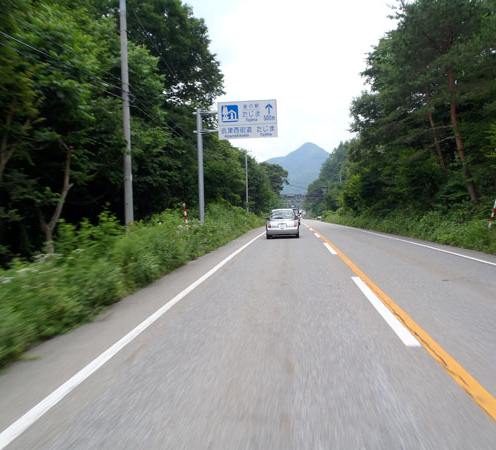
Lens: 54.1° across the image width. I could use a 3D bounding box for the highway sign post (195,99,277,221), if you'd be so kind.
[{"bbox_3d":[-0.587,-3.047,25.810,4.440,6.960,0.350,-2,2,7],"label":"highway sign post"}]

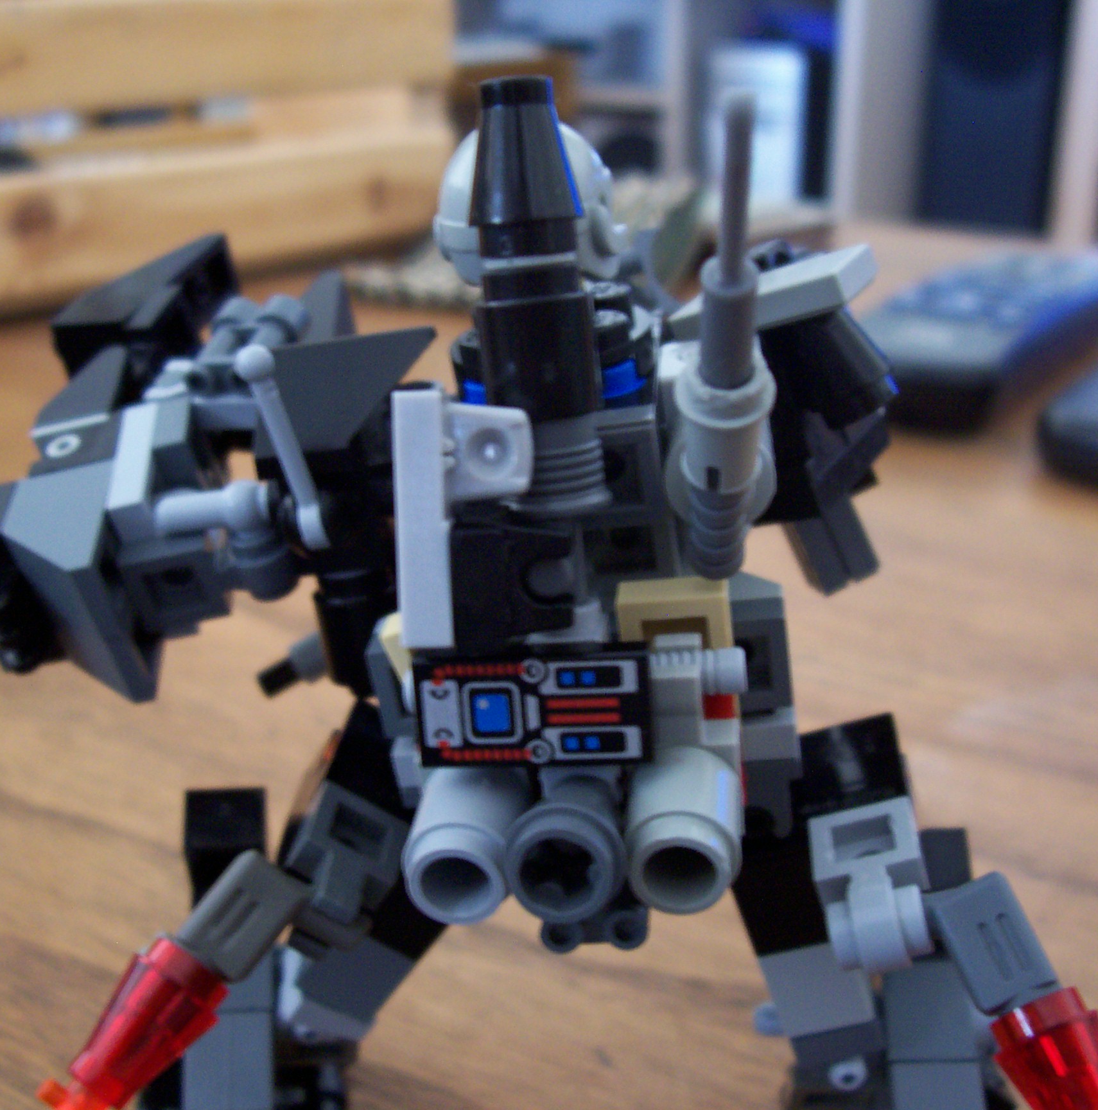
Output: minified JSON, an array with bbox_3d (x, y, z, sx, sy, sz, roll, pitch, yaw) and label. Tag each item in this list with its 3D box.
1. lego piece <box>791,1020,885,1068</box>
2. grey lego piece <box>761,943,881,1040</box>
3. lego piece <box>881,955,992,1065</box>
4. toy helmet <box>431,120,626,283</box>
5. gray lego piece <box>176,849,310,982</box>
[{"bbox_3d":[0.026,0.043,0.135,0.008,0.003,0.008,-10,18,5],"label":"lego piece"},{"bbox_3d":[0.024,0.038,0.133,0.008,0.009,0.008,-17,23,10],"label":"grey lego piece"},{"bbox_3d":[0.035,0.041,0.135,0.008,0.009,0.008,-4,6,12],"label":"lego piece"},{"bbox_3d":[-0.002,-0.028,0.118,0.014,0.013,0.014,2,20,20],"label":"toy helmet"},{"bbox_3d":[-0.024,0.028,0.114,0.006,0.006,0.010,30,62,26],"label":"gray lego piece"}]

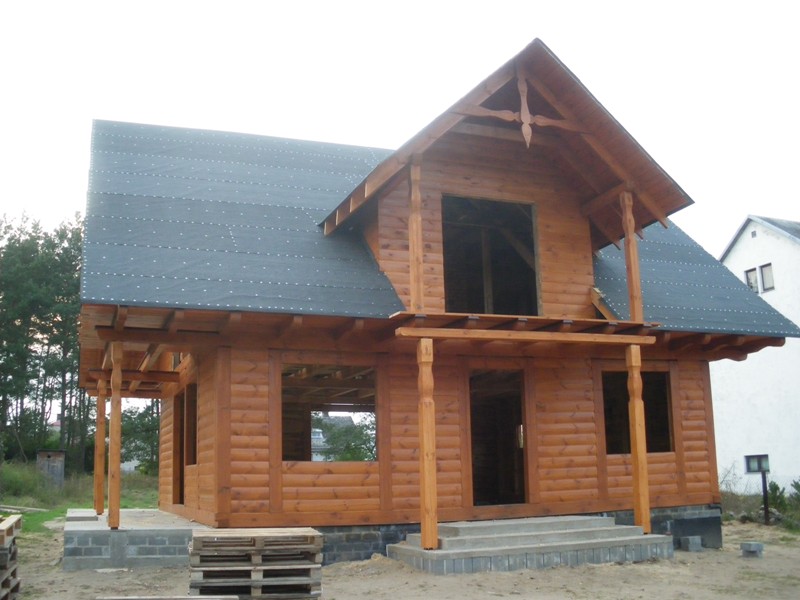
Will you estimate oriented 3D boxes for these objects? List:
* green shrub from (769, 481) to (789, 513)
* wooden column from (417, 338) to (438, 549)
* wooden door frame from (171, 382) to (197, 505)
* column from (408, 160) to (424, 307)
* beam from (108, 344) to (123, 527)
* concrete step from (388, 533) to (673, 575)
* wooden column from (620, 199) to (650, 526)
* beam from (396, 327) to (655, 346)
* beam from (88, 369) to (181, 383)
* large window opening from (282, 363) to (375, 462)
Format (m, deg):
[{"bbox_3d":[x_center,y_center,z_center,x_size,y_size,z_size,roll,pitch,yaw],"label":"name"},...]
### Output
[{"bbox_3d":[9.781,5.130,21.500,0.520,0.850,0.520,3,-13,-21],"label":"green shrub"},{"bbox_3d":[0.395,2.056,12.115,0.190,3.066,0.185,3,-13,-21],"label":"wooden column"},{"bbox_3d":[-4.098,2.766,15.713,0.180,2.200,3.150,3,-13,-21],"label":"wooden door frame"},{"bbox_3d":[0.244,-1.016,12.718,0.166,2.467,0.156,3,-13,-21],"label":"column"},{"bbox_3d":[-3.881,1.855,11.350,0.150,2.550,0.150,3,-13,-21],"label":"beam"},{"bbox_3d":[1.858,3.618,11.998,3.750,0.270,1.780,3,-13,-21],"label":"concrete step"},{"bbox_3d":[3.910,0.911,13.794,0.205,5.720,0.195,3,-13,-21],"label":"wooden column"},{"bbox_3d":[2.101,0.591,13.114,4.650,0.141,0.156,3,-13,-21],"label":"beam"},{"bbox_3d":[-5.261,1.506,16.534,1.770,0.180,0.156,3,-13,-21],"label":"beam"},{"bbox_3d":[-1.059,1.668,12.264,1.440,1.420,0.200,3,-13,-21],"label":"large window opening"}]

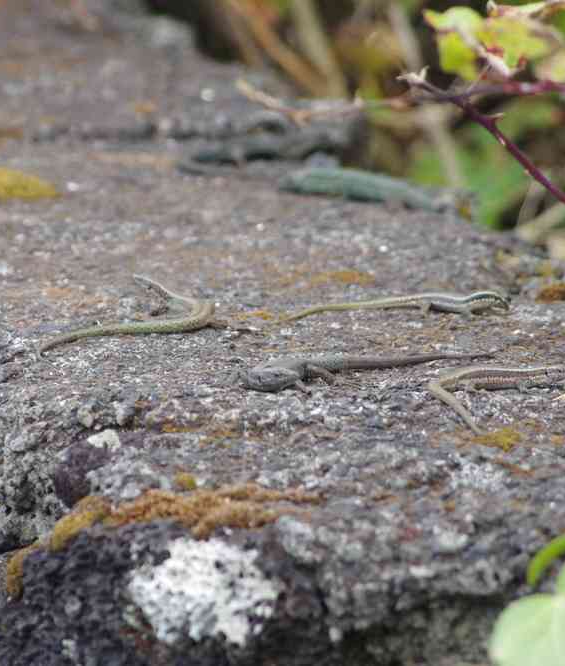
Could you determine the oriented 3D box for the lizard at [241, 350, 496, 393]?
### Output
[{"bbox_3d":[0.041,0.018,5.200,0.130,0.015,0.032,-7,15,-27],"label":"lizard"}]

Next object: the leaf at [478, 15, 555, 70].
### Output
[{"bbox_3d":[0.120,-0.148,5.550,0.039,0.025,0.020,0,13,0],"label":"leaf"}]

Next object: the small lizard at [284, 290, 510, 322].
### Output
[{"bbox_3d":[0.056,-0.013,5.320,0.111,0.013,0.025,-1,13,-4],"label":"small lizard"}]

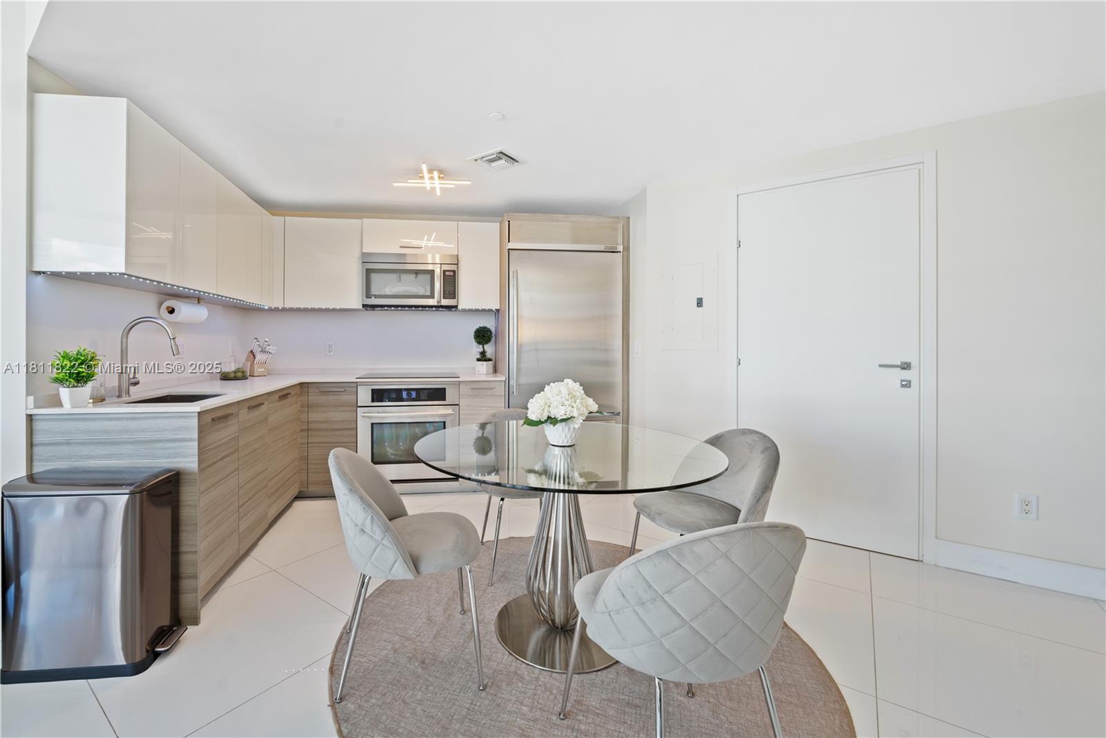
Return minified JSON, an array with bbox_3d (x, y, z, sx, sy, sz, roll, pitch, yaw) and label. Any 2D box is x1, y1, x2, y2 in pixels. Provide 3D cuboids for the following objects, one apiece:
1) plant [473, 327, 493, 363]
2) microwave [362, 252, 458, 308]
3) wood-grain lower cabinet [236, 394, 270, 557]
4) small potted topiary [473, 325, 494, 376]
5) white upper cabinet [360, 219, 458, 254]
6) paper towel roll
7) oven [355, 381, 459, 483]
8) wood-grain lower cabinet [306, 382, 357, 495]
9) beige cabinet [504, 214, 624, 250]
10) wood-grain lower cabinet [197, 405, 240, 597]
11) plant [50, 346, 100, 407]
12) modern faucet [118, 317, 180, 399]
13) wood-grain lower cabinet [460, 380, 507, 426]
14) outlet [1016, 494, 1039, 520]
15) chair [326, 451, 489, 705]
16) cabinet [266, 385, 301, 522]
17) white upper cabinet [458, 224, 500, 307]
[{"bbox_3d":[-0.602,-0.222,3.750,0.170,0.315,0.170,0,2,-7],"label":"plant"},{"bbox_3d":[-1.175,-0.733,3.680,0.756,0.430,0.410,0,2,-7],"label":"microwave"},{"bbox_3d":[-1.886,0.536,2.229,0.594,0.780,0.401,0,3,-15],"label":"wood-grain lower cabinet"},{"bbox_3d":[-0.602,-0.166,3.750,0.170,0.430,0.170,0,2,-7],"label":"small potted topiary"},{"bbox_3d":[-1.153,-1.033,3.582,0.749,0.272,0.346,0,3,-8],"label":"white upper cabinet"},{"bbox_3d":[-2.134,-0.329,2.492,0.119,0.119,0.272,0,3,-15],"label":"paper towel roll"},{"bbox_3d":[-1.108,0.459,3.477,0.748,0.713,0.594,0,3,-8],"label":"oven"},{"bbox_3d":[-1.650,0.489,3.430,0.333,0.796,0.594,0,3,-8],"label":"wood-grain lower cabinet"},{"bbox_3d":[0.050,-1.110,3.740,0.940,0.285,0.600,0,2,-7],"label":"beige cabinet"},{"bbox_3d":[-1.790,0.545,1.885,0.600,0.770,0.390,-1,2,-14],"label":"wood-grain lower cabinet"},{"bbox_3d":[-1.990,0.033,1.790,0.160,0.255,0.160,0,2,-11],"label":"plant"},{"bbox_3d":[-1.990,-0.060,2.140,0.265,0.395,0.100,-1,2,-14],"label":"modern faucet"},{"bbox_3d":[-0.586,0.475,3.660,0.360,0.770,0.580,0,2,-7],"label":"wood-grain lower cabinet"},{"bbox_3d":[2.350,0.686,2.131,0.074,0.118,0.010,2,3,33],"label":"outlet"},{"bbox_3d":[-0.550,0.674,1.615,0.550,0.785,0.490,-1,2,-14],"label":"chair"},{"bbox_3d":[-2.019,0.512,2.720,0.594,0.780,0.618,0,3,-15],"label":"cabinet"},{"bbox_3d":[-0.624,-0.823,3.668,0.324,0.682,0.346,0,3,-8],"label":"white upper cabinet"}]

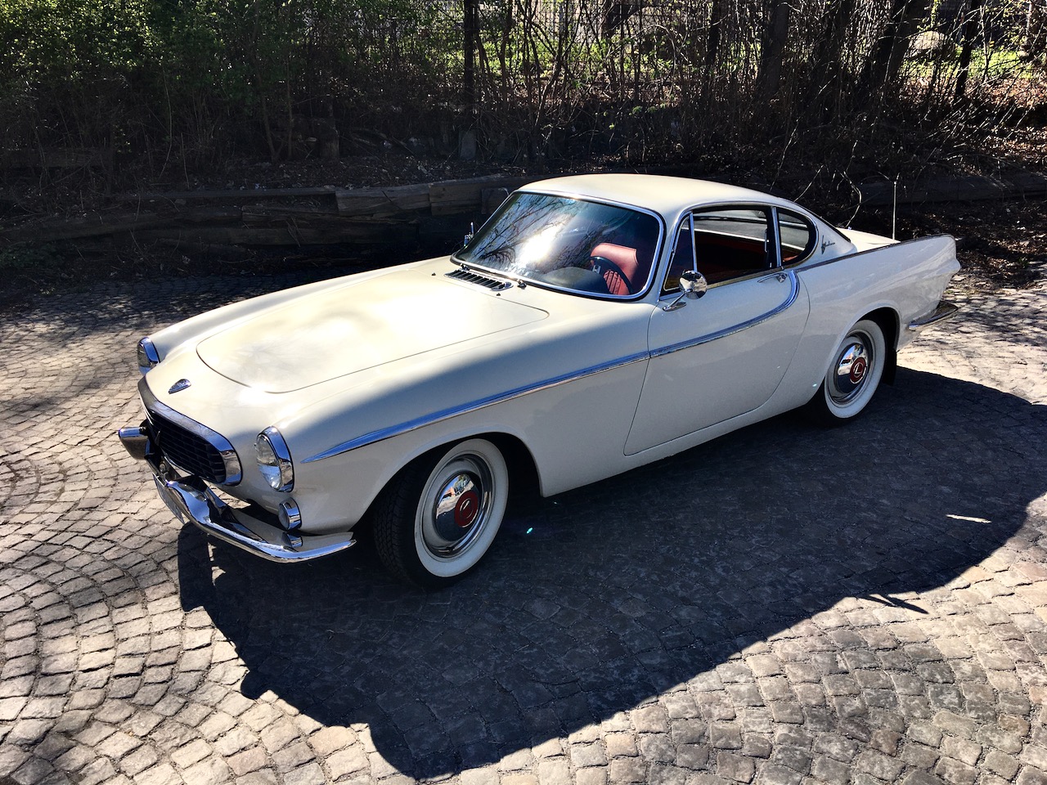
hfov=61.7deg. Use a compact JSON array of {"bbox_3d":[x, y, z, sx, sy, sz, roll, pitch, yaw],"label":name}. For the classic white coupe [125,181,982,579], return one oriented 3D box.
[{"bbox_3d":[0.427,-0.390,4.335,4.400,1.285,1.700,-16,25,-36],"label":"classic white coupe"}]

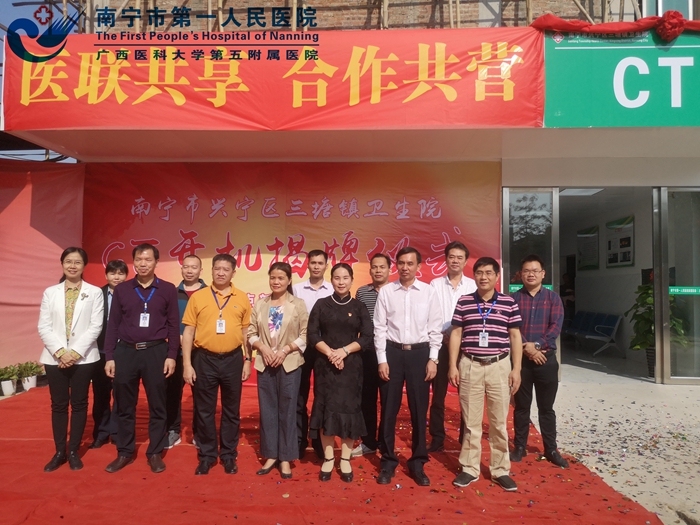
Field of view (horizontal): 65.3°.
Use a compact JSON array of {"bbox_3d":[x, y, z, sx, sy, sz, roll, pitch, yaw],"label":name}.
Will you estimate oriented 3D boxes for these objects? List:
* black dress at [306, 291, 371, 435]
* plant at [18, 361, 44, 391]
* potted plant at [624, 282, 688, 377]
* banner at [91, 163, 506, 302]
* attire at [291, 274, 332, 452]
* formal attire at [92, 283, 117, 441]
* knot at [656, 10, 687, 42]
[{"bbox_3d":[-0.068,0.790,4.150,0.470,1.070,0.300,0,-3,0],"label":"black dress"},{"bbox_3d":[-4.287,1.521,7.350,0.320,0.400,0.320,0,-3,2],"label":"plant"},{"bbox_3d":[4.687,1.040,8.350,0.870,1.430,0.800,0,-3,2],"label":"potted plant"},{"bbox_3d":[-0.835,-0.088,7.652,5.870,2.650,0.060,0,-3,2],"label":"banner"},{"bbox_3d":[-0.269,0.898,4.670,0.450,1.500,0.280,0,-3,1],"label":"attire"},{"bbox_3d":[-2.105,0.892,4.820,0.420,1.380,0.270,0,-3,6],"label":"formal attire"},{"bbox_3d":[3.651,-2.680,6.200,0.310,0.330,0.230,0,-3,2],"label":"knot"}]

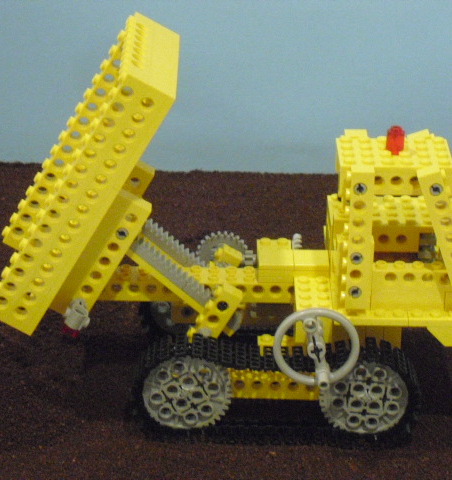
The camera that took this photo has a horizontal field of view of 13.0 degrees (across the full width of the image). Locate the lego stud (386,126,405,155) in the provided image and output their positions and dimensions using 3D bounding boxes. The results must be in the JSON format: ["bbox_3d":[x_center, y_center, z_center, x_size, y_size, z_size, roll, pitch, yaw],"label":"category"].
[{"bbox_3d":[0.072,-0.043,0.841,0.008,0.011,0.008,1,25,-1],"label":"lego stud"}]

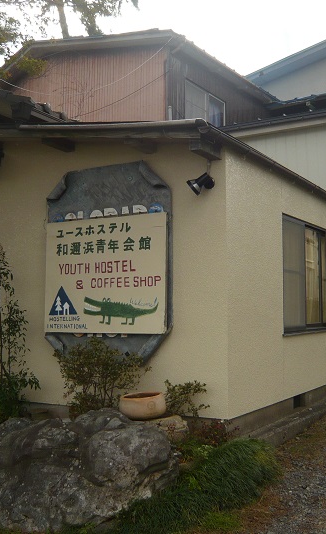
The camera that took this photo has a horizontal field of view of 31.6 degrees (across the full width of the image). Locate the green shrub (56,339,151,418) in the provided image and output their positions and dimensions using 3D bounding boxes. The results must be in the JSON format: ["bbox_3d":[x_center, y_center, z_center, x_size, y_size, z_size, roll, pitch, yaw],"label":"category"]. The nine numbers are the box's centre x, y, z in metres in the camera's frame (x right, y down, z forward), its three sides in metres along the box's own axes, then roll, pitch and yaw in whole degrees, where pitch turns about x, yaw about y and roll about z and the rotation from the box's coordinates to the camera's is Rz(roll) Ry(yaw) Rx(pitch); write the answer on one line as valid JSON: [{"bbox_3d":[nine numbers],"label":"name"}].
[{"bbox_3d":[-0.567,1.064,5.400,0.880,0.800,0.640,-2,-5,28],"label":"green shrub"}]

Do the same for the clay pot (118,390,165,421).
[{"bbox_3d":[-0.178,1.211,5.000,0.410,0.220,0.410,0,-4,0],"label":"clay pot"}]

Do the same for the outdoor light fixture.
[{"bbox_3d":[0.351,-0.761,5.250,0.240,0.180,0.170,-34,-19,24],"label":"outdoor light fixture"}]

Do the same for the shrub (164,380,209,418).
[{"bbox_3d":[0.212,1.205,5.200,0.410,0.370,0.360,-2,-5,28],"label":"shrub"}]

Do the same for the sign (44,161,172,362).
[{"bbox_3d":[-0.624,-0.047,5.947,1.540,2.000,0.140,-2,-5,28],"label":"sign"}]

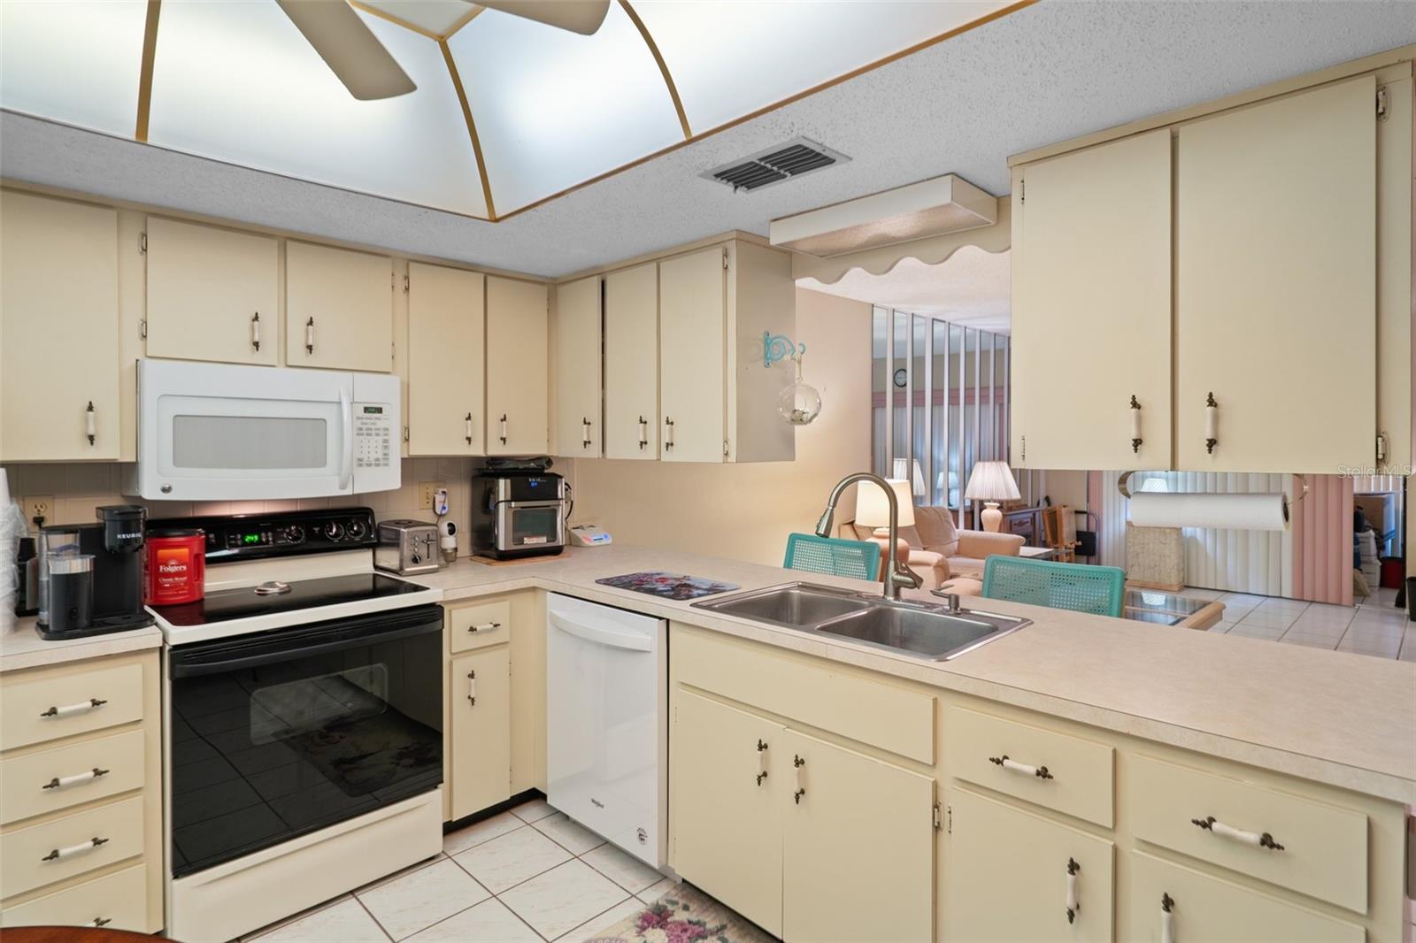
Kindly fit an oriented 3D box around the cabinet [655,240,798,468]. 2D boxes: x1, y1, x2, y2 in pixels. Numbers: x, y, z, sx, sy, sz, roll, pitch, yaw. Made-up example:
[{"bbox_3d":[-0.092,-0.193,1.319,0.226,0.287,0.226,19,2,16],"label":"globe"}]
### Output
[{"bbox_3d":[0.059,-0.411,2.597,0.385,0.745,0.353,2,3,44],"label":"cabinet"}]

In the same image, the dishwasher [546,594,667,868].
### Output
[{"bbox_3d":[-0.158,0.841,2.609,0.605,0.797,0.620,2,3,44],"label":"dishwasher"}]

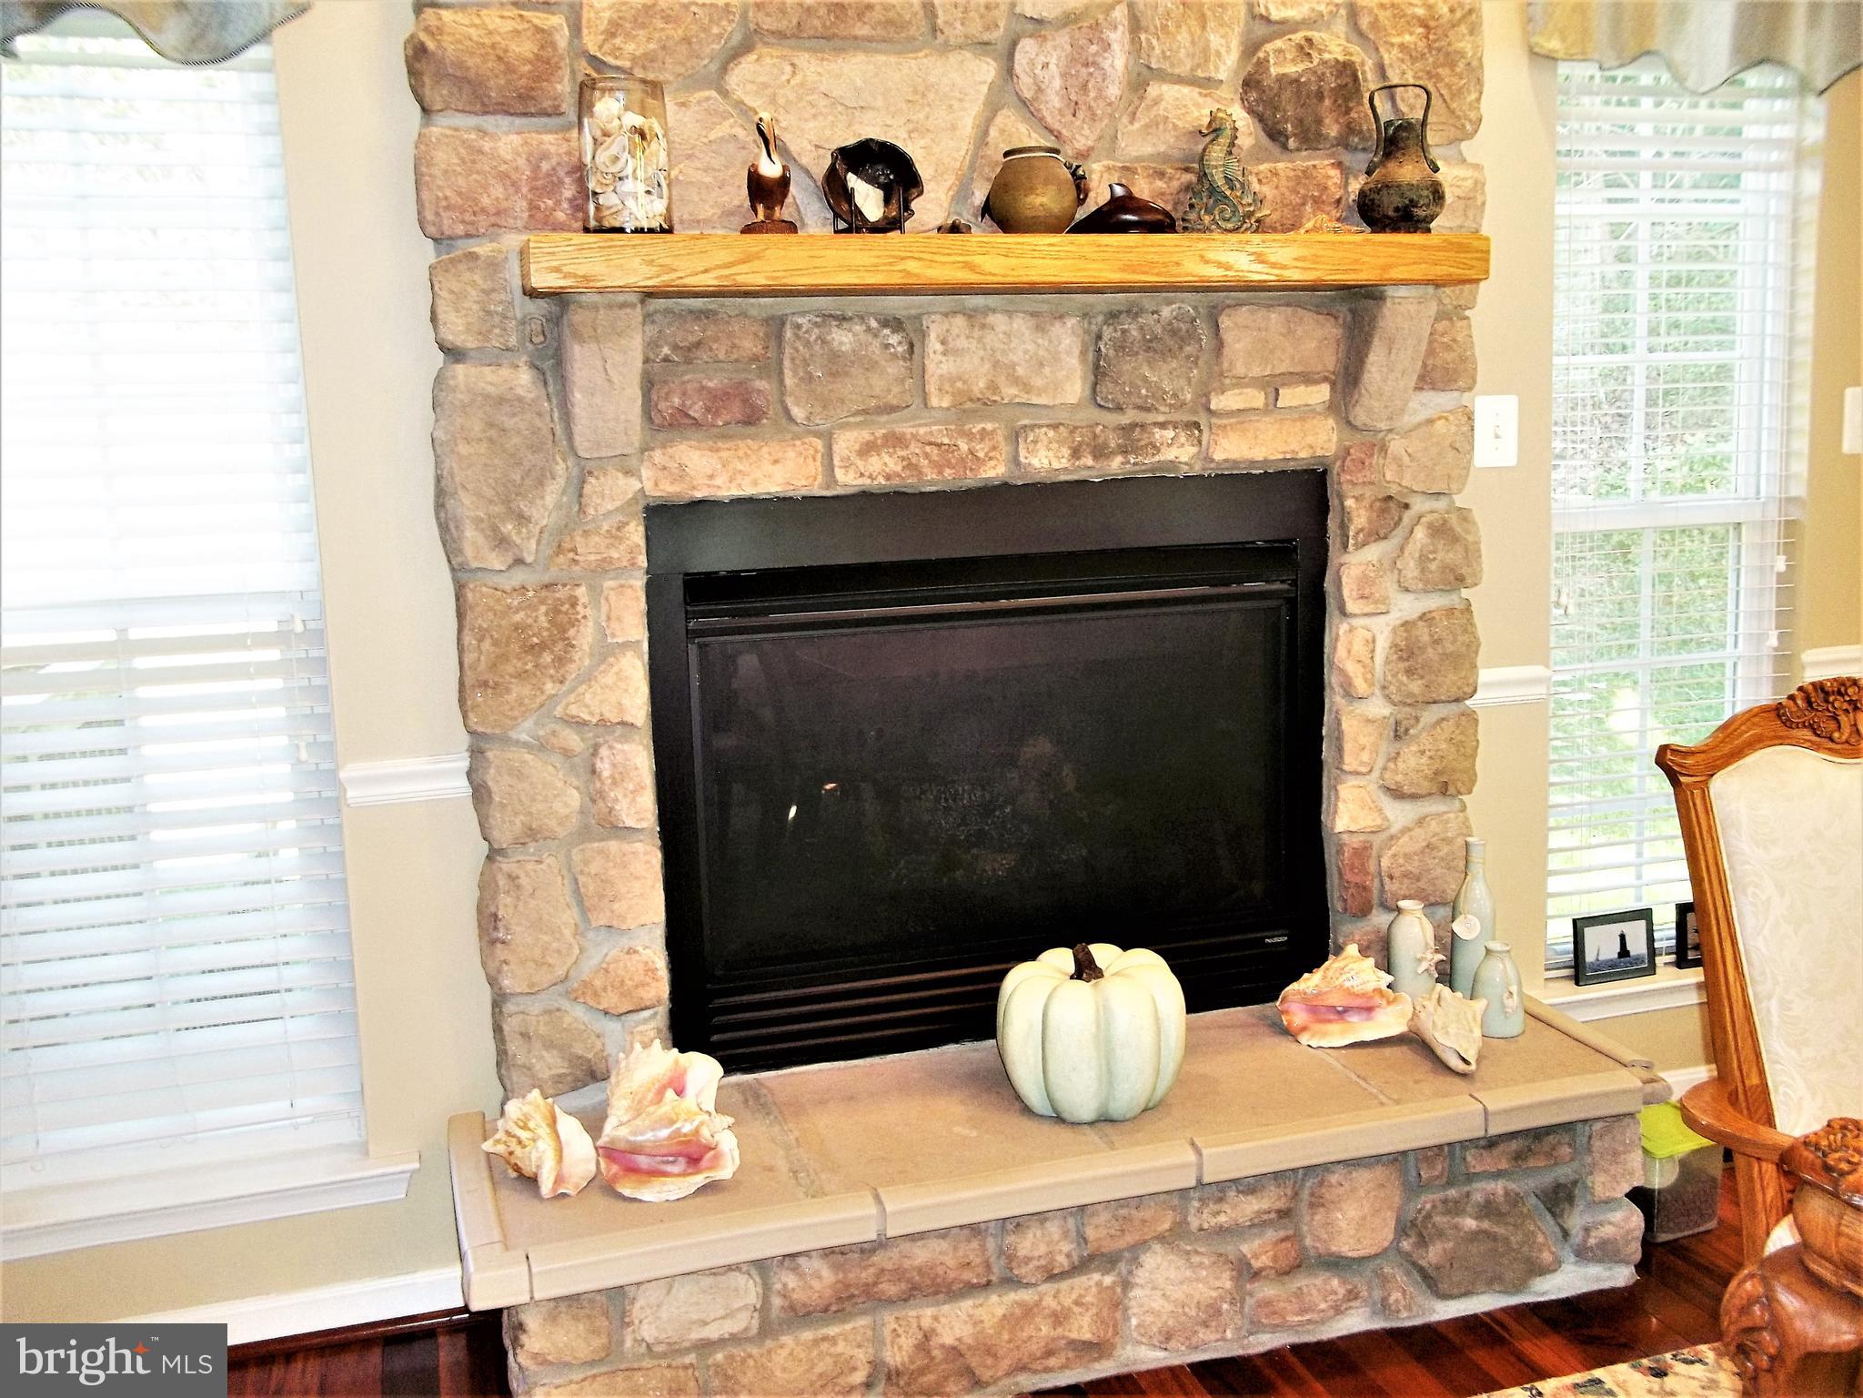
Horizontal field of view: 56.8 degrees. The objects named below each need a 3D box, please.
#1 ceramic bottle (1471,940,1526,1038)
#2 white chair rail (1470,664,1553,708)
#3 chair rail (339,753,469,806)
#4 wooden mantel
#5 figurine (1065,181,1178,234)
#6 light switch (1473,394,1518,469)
[{"bbox_3d":[0.896,0.457,2.722,0.079,0.142,0.079,-4,8,-17],"label":"ceramic bottle"},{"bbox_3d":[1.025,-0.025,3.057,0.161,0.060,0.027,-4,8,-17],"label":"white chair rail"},{"bbox_3d":[-0.769,0.118,2.523,0.188,0.060,0.027,-4,8,-17],"label":"chair rail"},{"bbox_3d":[0.142,-0.630,2.535,1.440,0.077,0.184,-4,8,-17],"label":"wooden mantel"},{"bbox_3d":[0.283,-0.725,2.555,0.148,0.087,0.070,-5,8,-16],"label":"figurine"},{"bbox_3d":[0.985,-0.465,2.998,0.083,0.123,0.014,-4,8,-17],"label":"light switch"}]

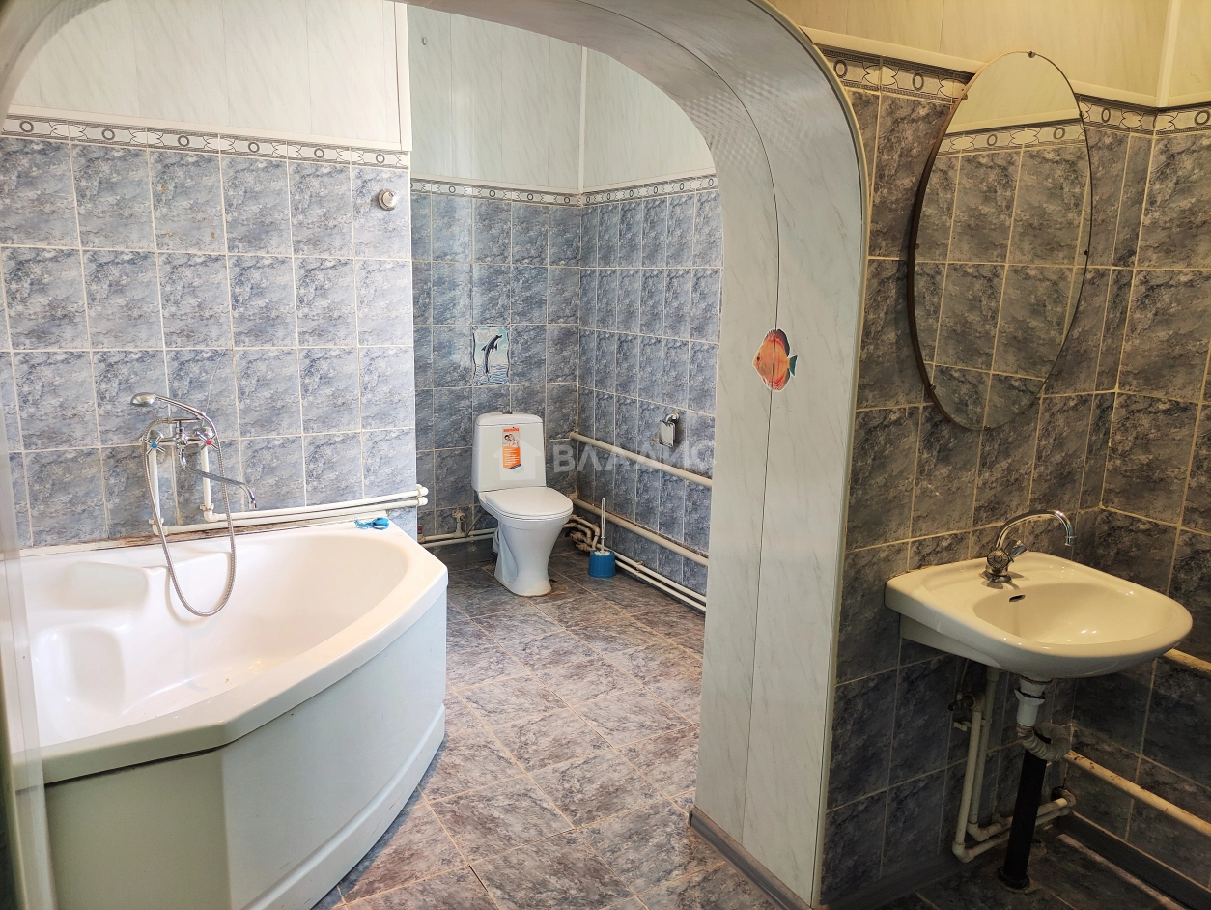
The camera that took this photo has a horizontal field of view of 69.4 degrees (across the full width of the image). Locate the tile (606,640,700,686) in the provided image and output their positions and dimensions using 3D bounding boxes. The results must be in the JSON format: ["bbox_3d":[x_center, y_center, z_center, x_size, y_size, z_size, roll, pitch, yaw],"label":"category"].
[{"bbox_3d":[0.197,0.801,3.339,0.300,0.010,0.300,-5,13,-30],"label":"tile"}]

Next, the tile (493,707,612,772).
[{"bbox_3d":[-0.173,0.907,2.785,0.300,0.010,0.300,-5,13,-30],"label":"tile"}]

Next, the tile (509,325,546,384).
[{"bbox_3d":[-0.396,-0.513,4.518,0.200,0.300,0.010,-5,13,-28],"label":"tile"}]

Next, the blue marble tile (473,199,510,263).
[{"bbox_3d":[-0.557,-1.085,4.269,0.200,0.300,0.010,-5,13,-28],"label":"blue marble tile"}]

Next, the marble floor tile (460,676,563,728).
[{"bbox_3d":[-0.320,0.854,3.037,0.300,0.010,0.300,-5,13,-29],"label":"marble floor tile"}]

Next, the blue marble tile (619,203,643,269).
[{"bbox_3d":[0.124,-1.033,4.118,0.010,0.300,0.200,-5,13,-30],"label":"blue marble tile"}]

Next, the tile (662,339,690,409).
[{"bbox_3d":[0.312,-0.358,3.844,0.010,0.300,0.200,-5,13,-30],"label":"tile"}]

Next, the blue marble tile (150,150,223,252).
[{"bbox_3d":[-1.307,-0.791,2.749,0.200,0.300,0.010,-5,13,-29],"label":"blue marble tile"}]

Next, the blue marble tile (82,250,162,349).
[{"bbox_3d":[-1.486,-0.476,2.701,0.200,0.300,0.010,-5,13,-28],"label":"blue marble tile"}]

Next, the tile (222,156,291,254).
[{"bbox_3d":[-1.126,-0.804,2.838,0.200,0.300,0.010,-5,13,-27],"label":"tile"}]

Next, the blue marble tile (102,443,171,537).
[{"bbox_3d":[-1.508,0.116,2.836,0.200,0.300,0.010,-5,13,-28],"label":"blue marble tile"}]

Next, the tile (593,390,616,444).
[{"bbox_3d":[-0.001,-0.172,4.471,0.010,0.300,0.200,-5,13,-30],"label":"tile"}]

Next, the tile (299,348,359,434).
[{"bbox_3d":[-0.966,-0.226,3.062,0.200,0.300,0.010,-5,13,-28],"label":"tile"}]

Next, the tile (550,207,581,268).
[{"bbox_3d":[-0.211,-1.121,4.476,0.184,0.300,0.010,-5,13,-28],"label":"tile"}]

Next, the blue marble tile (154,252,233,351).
[{"bbox_3d":[-1.312,-0.492,2.804,0.200,0.300,0.010,-5,13,-27],"label":"blue marble tile"}]

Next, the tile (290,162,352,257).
[{"bbox_3d":[-0.952,-0.821,2.942,0.200,0.300,0.010,-5,13,-28],"label":"tile"}]

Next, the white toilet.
[{"bbox_3d":[-0.388,0.223,4.153,0.365,0.775,0.645,-4,12,-24],"label":"white toilet"}]

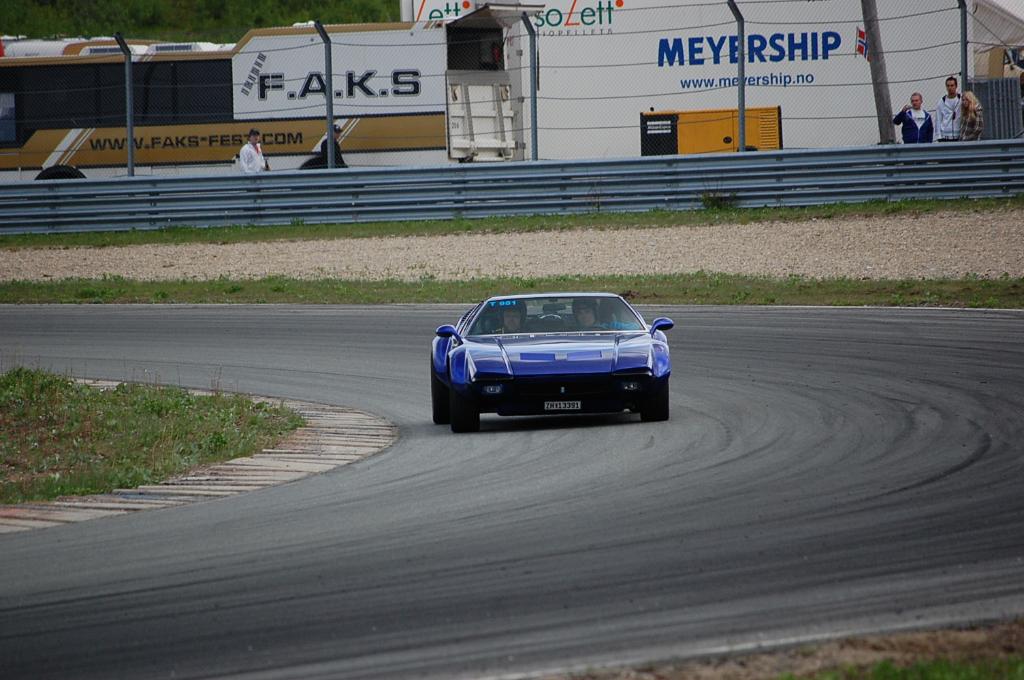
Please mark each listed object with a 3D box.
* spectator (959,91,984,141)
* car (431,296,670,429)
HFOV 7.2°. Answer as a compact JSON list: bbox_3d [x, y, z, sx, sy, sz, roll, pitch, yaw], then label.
[{"bbox_3d":[7.254,-3.079,127.018,0.500,1.670,0.350,-1,1,27],"label":"spectator"},{"bbox_3d":[0.357,0.149,66.000,1.940,1.070,4.270,-2,1,-1],"label":"car"}]

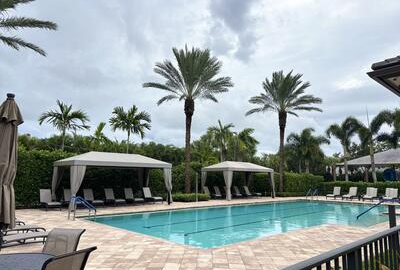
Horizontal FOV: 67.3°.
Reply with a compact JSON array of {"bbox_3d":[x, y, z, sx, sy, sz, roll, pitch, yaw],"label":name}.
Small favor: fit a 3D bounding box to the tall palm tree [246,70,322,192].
[{"bbox_3d":[8.572,-0.484,31.229,7.600,13.400,7.600,8,-11,-41],"label":"tall palm tree"}]

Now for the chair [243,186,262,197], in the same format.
[{"bbox_3d":[4.876,5.247,27.718,0.660,1.000,1.500,8,-11,-41],"label":"chair"}]

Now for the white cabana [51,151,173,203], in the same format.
[{"bbox_3d":[-5.218,2.723,18.468,6.102,3.204,3.295,8,-11,-41],"label":"white cabana"}]

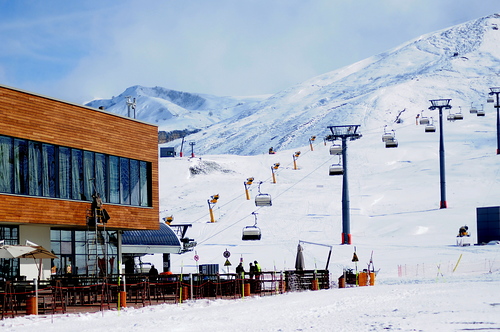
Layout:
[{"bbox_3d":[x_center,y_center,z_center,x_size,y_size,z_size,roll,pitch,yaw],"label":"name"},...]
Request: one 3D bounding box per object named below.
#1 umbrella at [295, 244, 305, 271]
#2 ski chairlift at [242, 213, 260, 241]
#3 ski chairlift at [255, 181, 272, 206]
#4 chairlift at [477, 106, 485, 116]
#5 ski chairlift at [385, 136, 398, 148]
[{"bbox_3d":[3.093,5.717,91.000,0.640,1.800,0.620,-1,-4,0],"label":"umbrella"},{"bbox_3d":[0.229,7.698,185.000,2.300,3.500,1.150,-2,-4,15],"label":"ski chairlift"},{"bbox_3d":[1.985,4.071,211.000,2.300,3.450,1.150,-2,-4,15],"label":"ski chairlift"},{"bbox_3d":[68.579,-16.314,432.000,2.300,3.400,1.150,-2,-4,15],"label":"chairlift"},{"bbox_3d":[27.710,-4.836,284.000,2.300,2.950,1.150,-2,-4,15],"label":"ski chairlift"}]

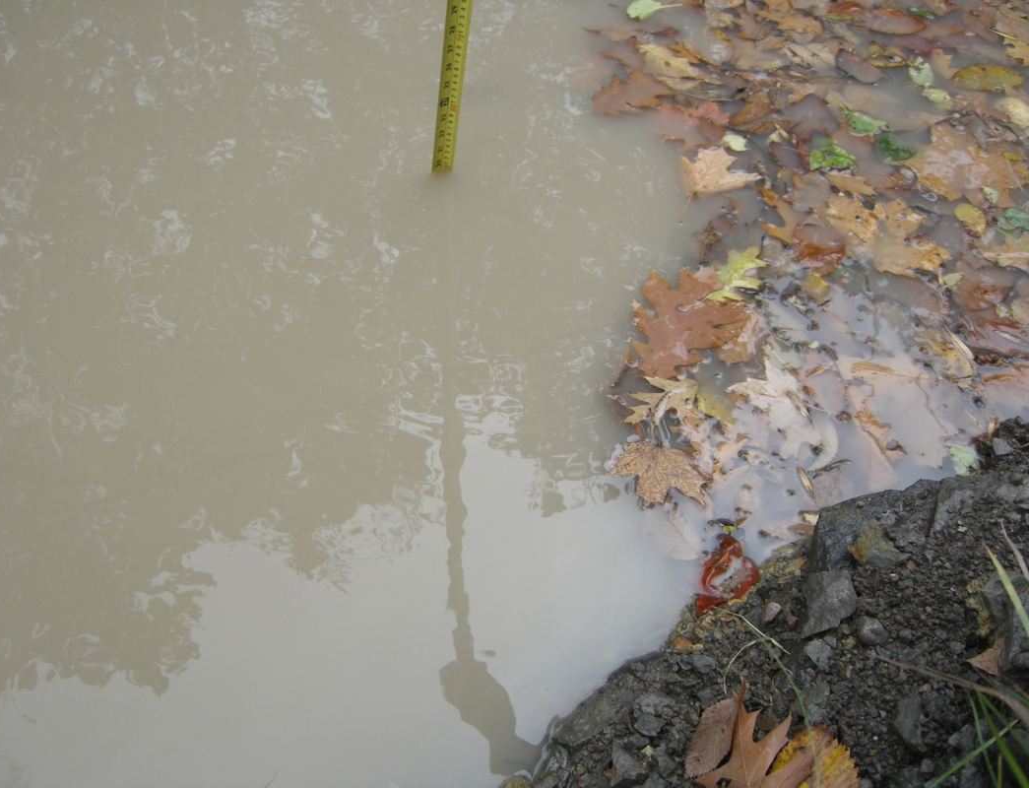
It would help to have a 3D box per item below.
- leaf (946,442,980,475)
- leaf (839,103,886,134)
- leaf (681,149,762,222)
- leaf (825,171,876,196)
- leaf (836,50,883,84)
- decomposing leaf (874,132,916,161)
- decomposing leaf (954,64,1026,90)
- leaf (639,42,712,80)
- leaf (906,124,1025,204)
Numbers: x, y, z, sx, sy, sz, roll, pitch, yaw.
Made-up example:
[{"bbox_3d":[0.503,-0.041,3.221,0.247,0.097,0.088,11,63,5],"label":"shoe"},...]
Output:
[{"bbox_3d":[0.436,0.063,1.118,0.025,0.010,0.037,-2,54,-6],"label":"leaf"},{"bbox_3d":[0.418,-0.332,1.406,0.064,0.012,0.038,28,57,15],"label":"leaf"},{"bbox_3d":[0.220,-0.234,1.301,0.095,0.020,0.138,23,55,12],"label":"leaf"},{"bbox_3d":[0.385,-0.240,1.323,0.044,0.010,0.043,-12,55,-13],"label":"leaf"},{"bbox_3d":[0.439,-0.414,1.468,0.074,0.012,0.042,34,58,19],"label":"leaf"},{"bbox_3d":[0.453,-0.296,1.382,0.051,0.010,0.042,-22,59,-19],"label":"decomposing leaf"},{"bbox_3d":[0.600,-0.401,1.462,0.093,0.012,0.053,-2,53,-6],"label":"decomposing leaf"},{"bbox_3d":[0.195,-0.412,1.446,0.048,0.012,0.100,-36,64,-27],"label":"leaf"},{"bbox_3d":[0.535,-0.270,1.371,0.133,0.015,0.133,38,60,21],"label":"leaf"}]

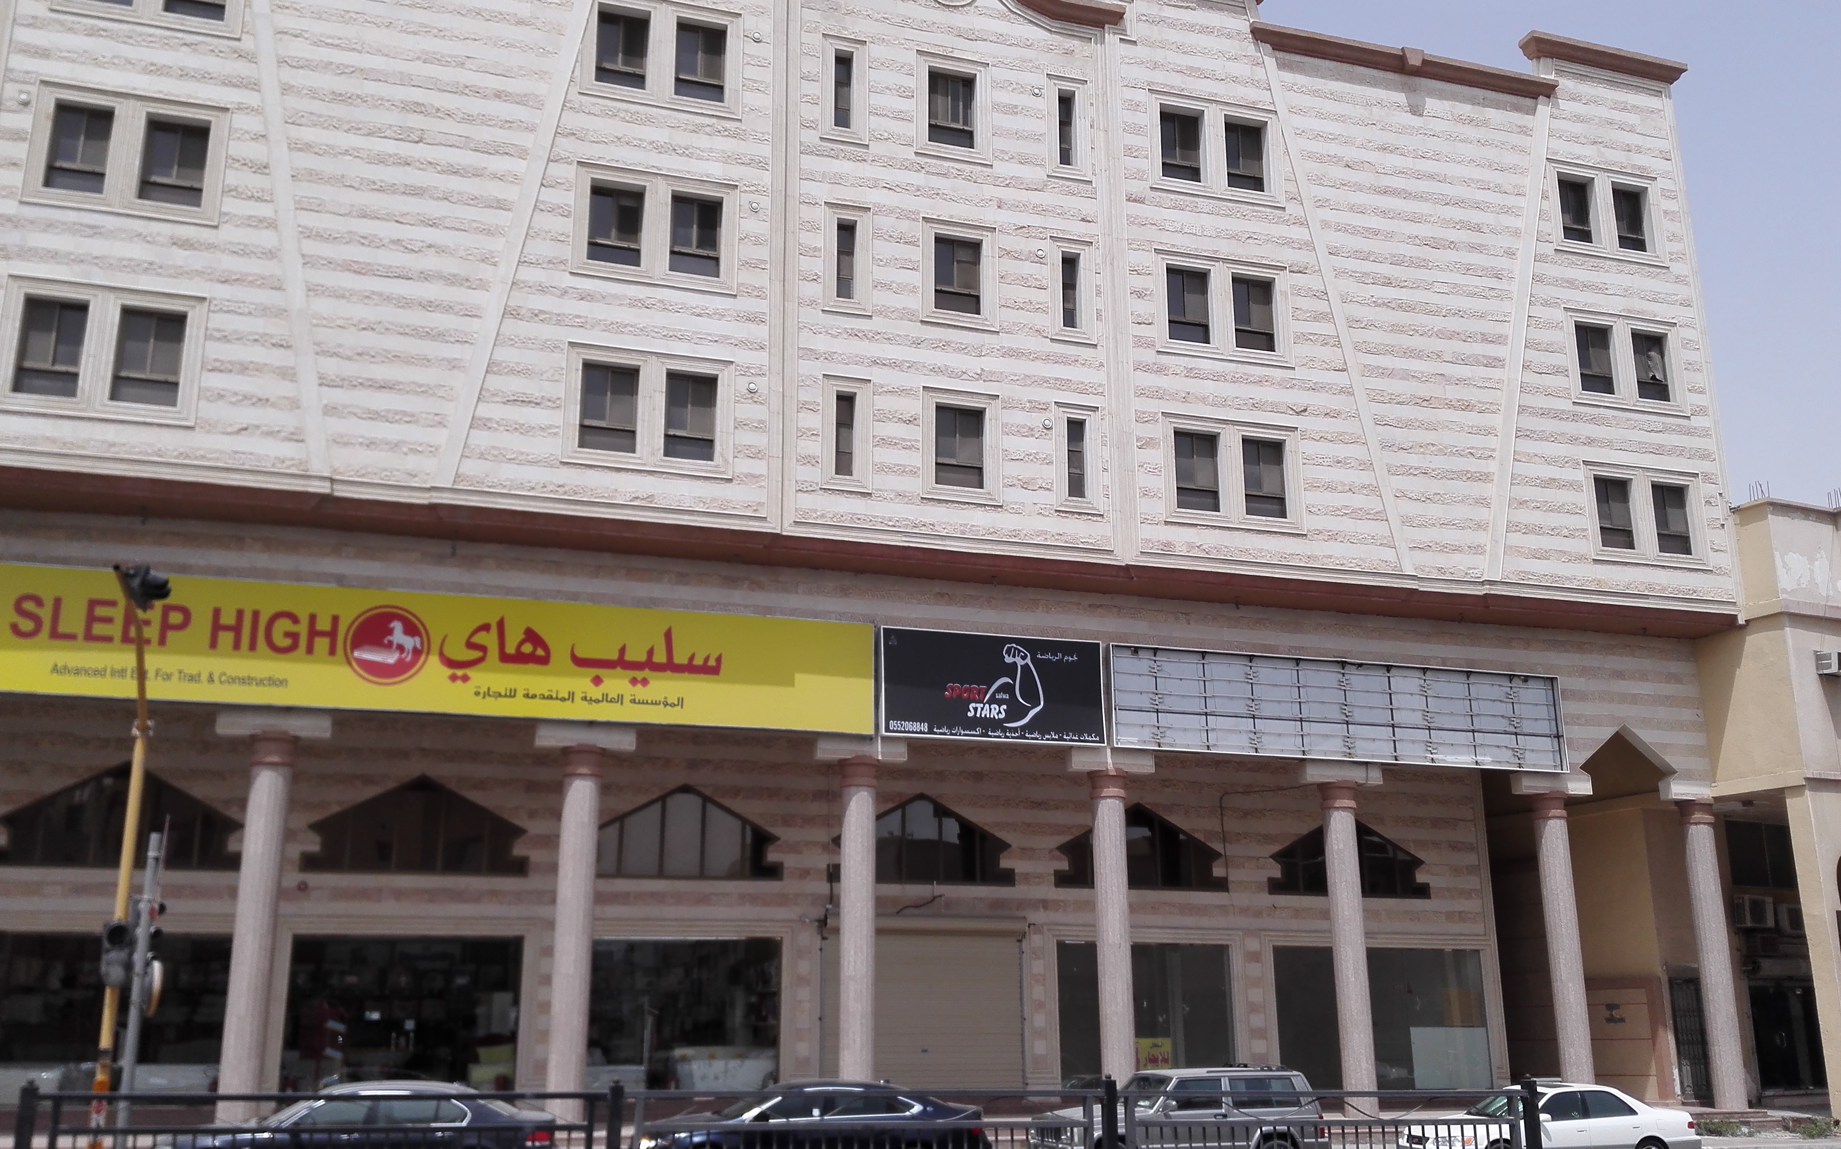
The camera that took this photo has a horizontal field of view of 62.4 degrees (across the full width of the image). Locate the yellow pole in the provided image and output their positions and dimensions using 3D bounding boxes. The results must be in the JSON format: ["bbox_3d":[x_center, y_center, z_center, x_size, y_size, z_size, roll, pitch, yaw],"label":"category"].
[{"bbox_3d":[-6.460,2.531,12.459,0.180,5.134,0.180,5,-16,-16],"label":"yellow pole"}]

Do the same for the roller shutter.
[{"bbox_3d":[0.103,8.262,28.744,4.050,3.210,0.150,4,-16,-17],"label":"roller shutter"}]

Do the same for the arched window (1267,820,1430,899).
[{"bbox_3d":[9.476,6.275,33.629,4.078,1.708,0.140,5,-15,-16],"label":"arched window"}]

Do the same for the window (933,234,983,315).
[{"bbox_3d":[0.703,-5.431,27.449,0.900,1.490,0.150,4,-16,-17],"label":"window"}]

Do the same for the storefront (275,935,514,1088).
[{"bbox_3d":[-9.126,7.893,26.927,3.922,2.845,0.150,4,-15,-17],"label":"storefront"}]

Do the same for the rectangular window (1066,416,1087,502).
[{"bbox_3d":[2.875,-2.119,27.792,0.370,1.529,0.150,4,-15,-17],"label":"rectangular window"}]

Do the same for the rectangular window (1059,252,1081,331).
[{"bbox_3d":[2.805,-5.264,28.087,0.360,1.490,0.150,4,-16,-17],"label":"rectangular window"}]

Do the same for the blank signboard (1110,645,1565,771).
[{"bbox_3d":[8.391,2.701,29.924,10.080,1.942,0.220,5,-15,-16],"label":"blank signboard"}]

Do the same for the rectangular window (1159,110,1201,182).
[{"bbox_3d":[5.224,-8.625,30.556,0.980,1.592,0.150,5,-15,-17],"label":"rectangular window"}]

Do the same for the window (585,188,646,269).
[{"bbox_3d":[-5.414,-6.156,26.925,0.947,1.577,0.140,5,-15,-16],"label":"window"}]

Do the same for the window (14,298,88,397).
[{"bbox_3d":[-13.529,-3.497,23.709,0.910,1.627,0.140,5,-15,-16],"label":"window"}]

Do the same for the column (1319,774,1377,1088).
[{"bbox_3d":[8.315,7.172,29.320,0.700,6.262,0.700,5,-15,-16],"label":"column"}]

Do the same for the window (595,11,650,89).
[{"bbox_3d":[-5.319,-9.323,27.099,0.901,1.413,0.180,5,-16,-16],"label":"window"}]

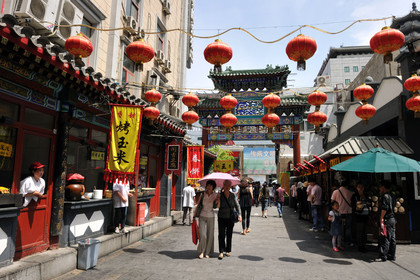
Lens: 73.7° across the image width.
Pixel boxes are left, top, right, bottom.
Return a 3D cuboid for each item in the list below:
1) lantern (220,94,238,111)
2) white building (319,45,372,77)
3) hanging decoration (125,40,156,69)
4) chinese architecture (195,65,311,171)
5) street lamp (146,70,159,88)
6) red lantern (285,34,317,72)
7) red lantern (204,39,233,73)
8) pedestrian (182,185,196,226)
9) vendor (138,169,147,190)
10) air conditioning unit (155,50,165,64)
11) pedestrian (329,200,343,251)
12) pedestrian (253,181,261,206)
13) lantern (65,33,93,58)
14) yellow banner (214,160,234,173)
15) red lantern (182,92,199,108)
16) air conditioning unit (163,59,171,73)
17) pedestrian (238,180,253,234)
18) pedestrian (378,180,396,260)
[{"bbox_3d":[0.402,-0.793,5.920,0.360,0.315,0.360,0,-8,12],"label":"lantern"},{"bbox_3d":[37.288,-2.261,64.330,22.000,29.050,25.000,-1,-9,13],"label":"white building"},{"bbox_3d":[-0.958,-1.181,3.860,0.380,0.455,0.380,-2,-10,11],"label":"hanging decoration"},{"bbox_3d":[2.858,-0.438,19.840,8.100,10.425,2.200,-2,-10,10],"label":"chinese architecture"},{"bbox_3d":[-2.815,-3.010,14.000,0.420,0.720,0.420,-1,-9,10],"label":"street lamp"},{"bbox_3d":[1.184,-1.140,3.620,0.380,0.480,0.380,-2,-10,11],"label":"red lantern"},{"bbox_3d":[0.118,-1.177,3.900,0.400,0.480,0.400,-1,-9,11],"label":"red lantern"},{"bbox_3d":[-0.805,2.506,11.020,0.520,1.570,0.360,0,-9,6],"label":"pedestrian"},{"bbox_3d":[-2.146,1.653,8.900,0.360,1.600,0.460,-3,-9,26],"label":"vendor"},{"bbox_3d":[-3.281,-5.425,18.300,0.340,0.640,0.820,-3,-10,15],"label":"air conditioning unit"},{"bbox_3d":[3.104,2.120,6.939,0.360,1.170,0.270,2,-9,-9],"label":"pedestrian"},{"bbox_3d":[2.914,3.325,17.438,0.480,1.630,0.340,0,-8,12],"label":"pedestrian"},{"bbox_3d":[-1.908,-1.389,4.100,0.380,0.330,0.380,-2,-10,11],"label":"lantern"},{"bbox_3d":[0.725,1.325,14.000,1.000,0.600,0.050,0,-8,12],"label":"yellow banner"},{"bbox_3d":[-0.442,-0.896,6.350,0.380,0.370,0.380,1,-9,0],"label":"red lantern"},{"bbox_3d":[-2.979,-5.189,19.400,0.340,0.640,0.820,-3,-10,15],"label":"air conditioning unit"},{"bbox_3d":[1.167,2.099,8.982,0.460,1.720,0.380,-1,-9,11],"label":"pedestrian"},{"bbox_3d":[3.859,1.764,6.180,0.400,1.700,0.480,-2,-9,17],"label":"pedestrian"}]

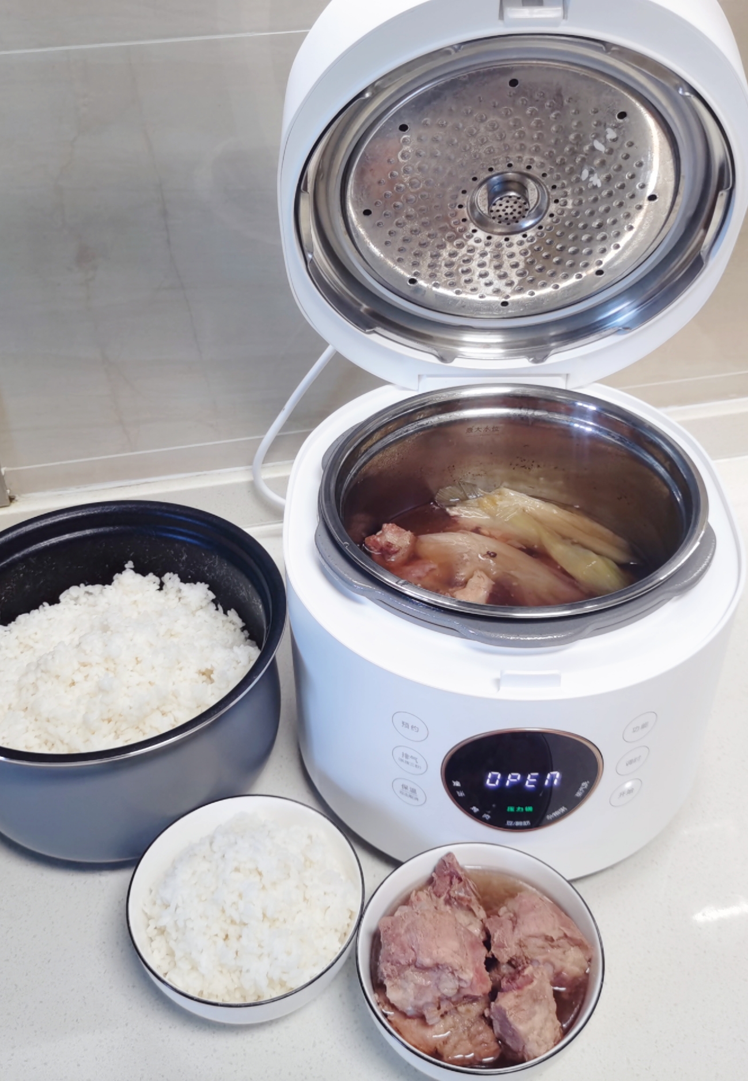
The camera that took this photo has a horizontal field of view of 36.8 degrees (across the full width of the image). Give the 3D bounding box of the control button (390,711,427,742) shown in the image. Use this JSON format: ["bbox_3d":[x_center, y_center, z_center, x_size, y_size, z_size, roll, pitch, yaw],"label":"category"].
[{"bbox_3d":[0.020,0.099,0.599,0.021,0.021,0.003,18,43,20],"label":"control button"}]

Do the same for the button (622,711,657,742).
[{"bbox_3d":[0.142,0.099,0.599,0.021,0.021,0.003,-18,43,-20],"label":"button"}]

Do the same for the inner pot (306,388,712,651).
[{"bbox_3d":[0.080,0.019,0.688,0.225,0.132,0.225,0,40,0],"label":"inner pot"}]

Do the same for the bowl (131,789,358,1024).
[{"bbox_3d":[-0.069,0.213,0.621,0.124,0.063,0.124,0,40,0],"label":"bowl"}]

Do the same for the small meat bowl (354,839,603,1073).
[{"bbox_3d":[0.054,0.231,0.591,0.124,0.063,0.124,0,40,0],"label":"small meat bowl"}]

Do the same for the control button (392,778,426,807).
[{"bbox_3d":[0.020,0.142,0.634,0.021,0.021,0.003,18,43,20],"label":"control button"}]

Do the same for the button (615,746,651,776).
[{"bbox_3d":[0.142,0.121,0.617,0.021,0.021,0.003,-18,43,-20],"label":"button"}]

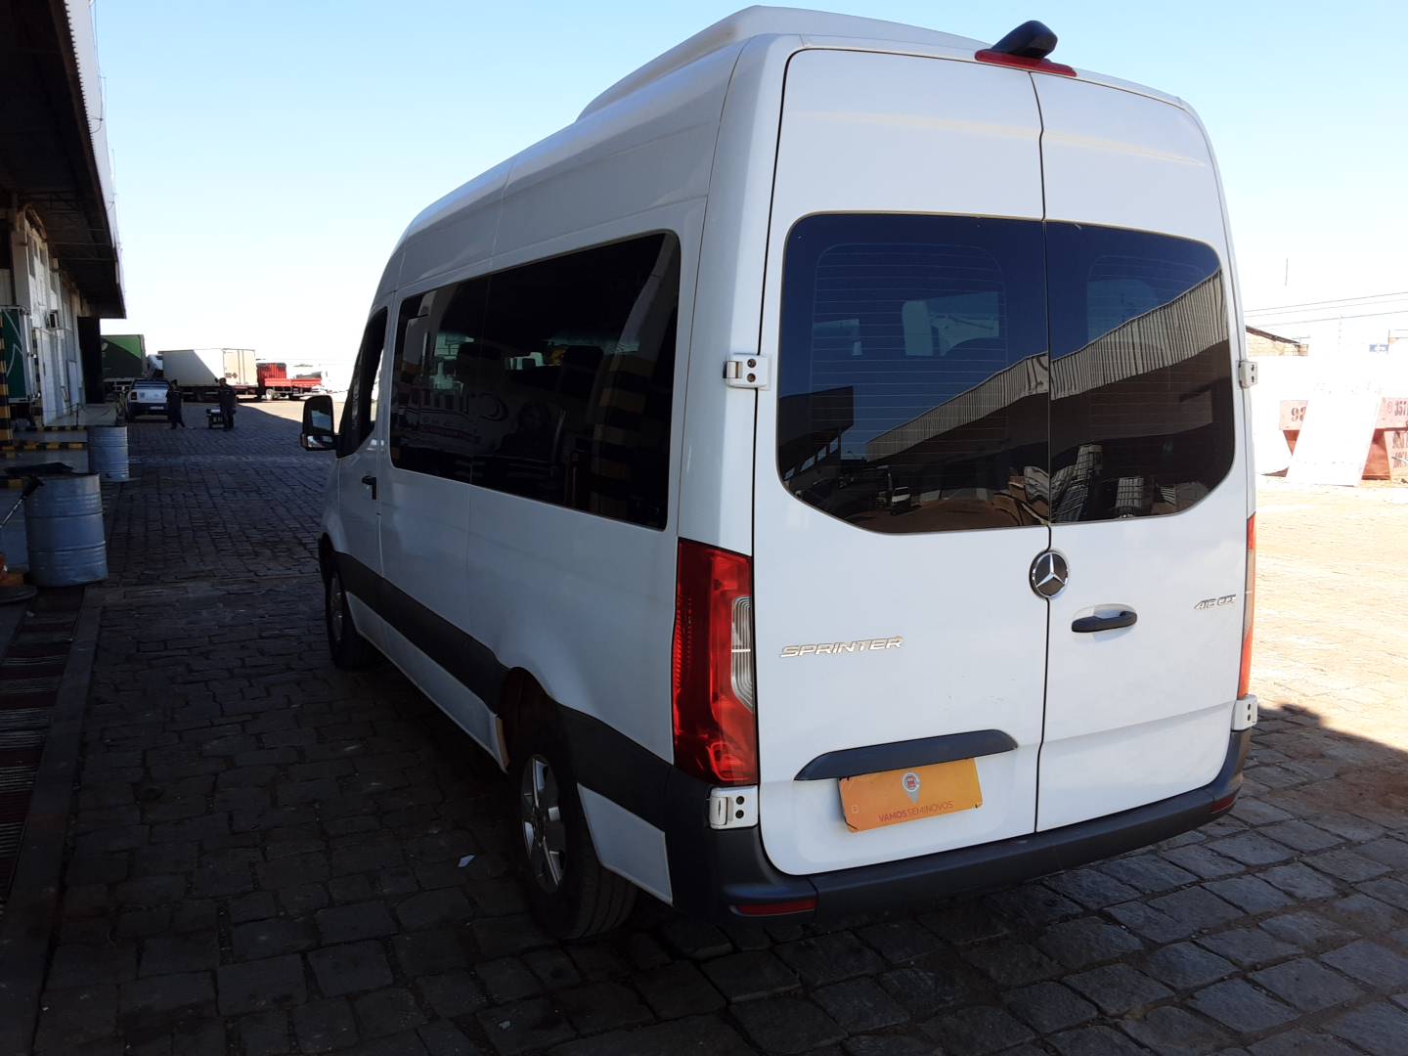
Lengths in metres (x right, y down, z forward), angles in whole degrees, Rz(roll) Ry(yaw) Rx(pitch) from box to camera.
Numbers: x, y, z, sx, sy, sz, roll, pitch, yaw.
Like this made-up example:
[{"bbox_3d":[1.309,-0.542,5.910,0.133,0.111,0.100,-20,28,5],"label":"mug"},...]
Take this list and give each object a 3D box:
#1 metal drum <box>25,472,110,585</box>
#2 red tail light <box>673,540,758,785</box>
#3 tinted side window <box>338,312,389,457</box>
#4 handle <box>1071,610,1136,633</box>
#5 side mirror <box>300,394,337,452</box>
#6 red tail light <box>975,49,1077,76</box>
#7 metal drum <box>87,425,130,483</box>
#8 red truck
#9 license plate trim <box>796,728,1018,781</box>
[{"bbox_3d":[-5.395,0.019,9.645,0.585,0.880,0.585,-4,8,-27],"label":"metal drum"},{"bbox_3d":[0.024,0.304,2.548,0.170,0.560,0.140,-4,7,-27],"label":"red tail light"},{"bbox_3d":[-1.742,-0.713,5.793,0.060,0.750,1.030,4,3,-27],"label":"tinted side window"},{"bbox_3d":[1.029,0.247,2.928,0.230,0.043,0.050,-4,7,-27],"label":"handle"},{"bbox_3d":[-2.072,-0.559,6.102,0.190,0.310,0.150,-4,7,-27],"label":"side mirror"},{"bbox_3d":[0.787,-1.147,2.825,0.325,0.040,0.055,-4,7,-27],"label":"red tail light"},{"bbox_3d":[-9.968,-1.215,19.109,0.585,0.880,0.585,-4,8,-27],"label":"metal drum"},{"bbox_3d":[-29.897,-10.612,82.000,2.250,2.750,6.400,-6,10,-42],"label":"red truck"},{"bbox_3d":[0.499,0.537,2.706,0.640,0.064,0.050,-4,7,-27],"label":"license plate trim"}]

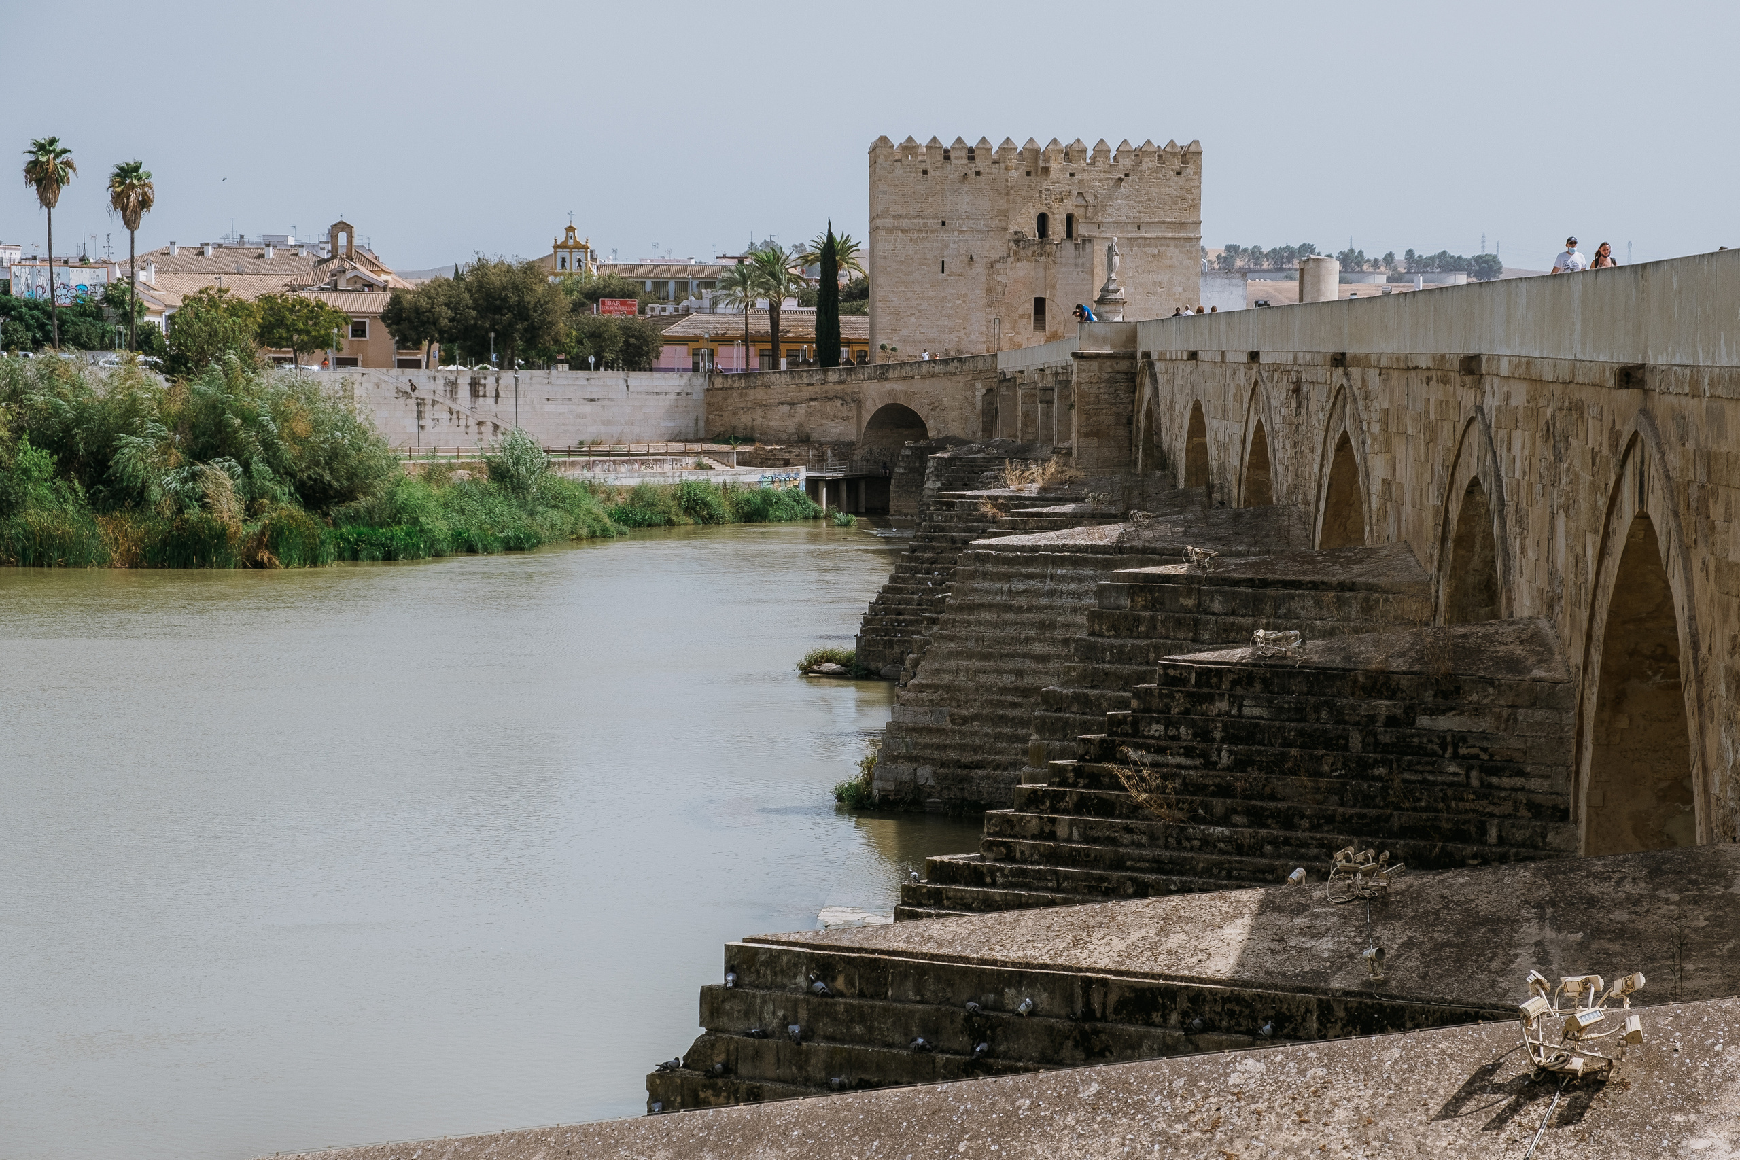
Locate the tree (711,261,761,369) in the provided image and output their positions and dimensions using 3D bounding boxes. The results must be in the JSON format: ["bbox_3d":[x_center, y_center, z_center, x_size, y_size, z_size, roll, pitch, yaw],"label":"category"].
[{"bbox_3d":[-9.798,-19.023,245.270,4.000,8.970,4.000,0,4,0],"label":"tree"}]

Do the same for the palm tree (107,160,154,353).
[{"bbox_3d":[-55.213,-23.322,248.978,3.700,15.830,3.700,0,4,0],"label":"palm tree"}]

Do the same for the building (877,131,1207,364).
[{"bbox_3d":[11.270,-23.564,247.958,23.600,17.450,20.000,0,4,-3],"label":"building"}]

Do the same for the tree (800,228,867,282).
[{"bbox_3d":[-2.838,-20.861,253.160,5.200,11.530,5.200,0,4,0],"label":"tree"}]

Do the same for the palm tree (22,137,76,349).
[{"bbox_3d":[-61.726,-24.426,250.905,4.100,17.760,4.100,0,4,0],"label":"palm tree"}]

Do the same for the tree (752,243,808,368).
[{"bbox_3d":[-6.648,-19.617,245.228,4.300,10.160,4.300,0,4,0],"label":"tree"}]

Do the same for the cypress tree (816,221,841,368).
[{"bbox_3d":[-2.999,-20.203,241.177,1.800,11.700,1.800,0,4,0],"label":"cypress tree"}]

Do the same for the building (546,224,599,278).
[{"bbox_3d":[-30.134,-29.325,336.773,6.000,13.300,6.000,1,4,9],"label":"building"}]

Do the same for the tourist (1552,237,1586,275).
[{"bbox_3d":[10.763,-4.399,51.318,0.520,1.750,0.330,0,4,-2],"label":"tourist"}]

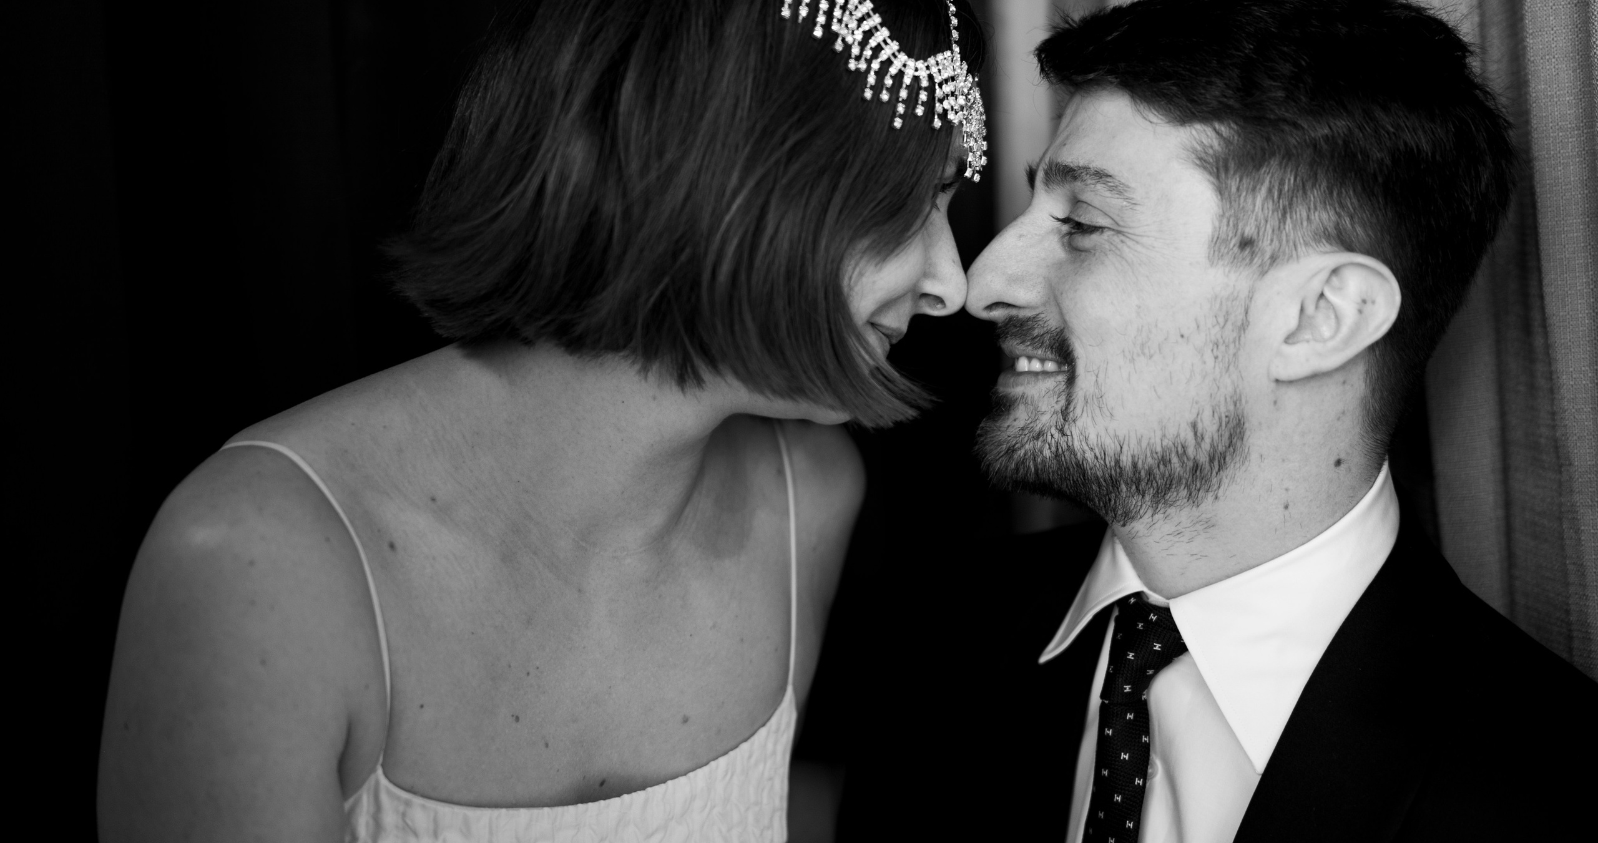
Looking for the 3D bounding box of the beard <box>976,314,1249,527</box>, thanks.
[{"bbox_3d":[0.138,-0.003,0.830,0.108,0.098,0.135,12,2,-5],"label":"beard"}]

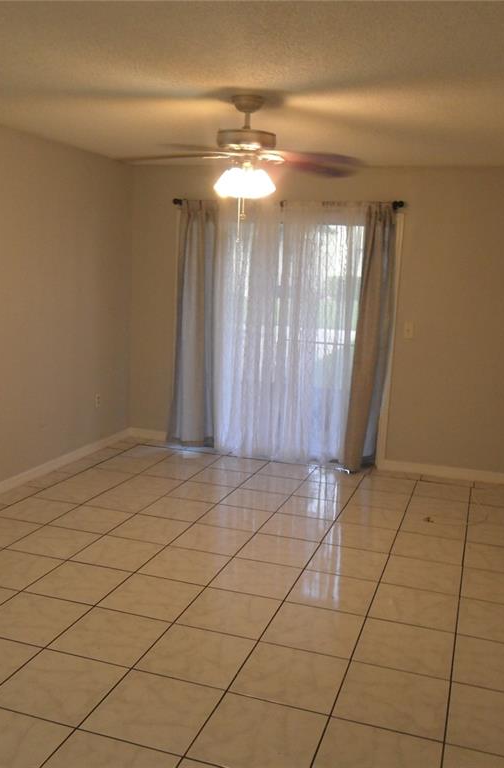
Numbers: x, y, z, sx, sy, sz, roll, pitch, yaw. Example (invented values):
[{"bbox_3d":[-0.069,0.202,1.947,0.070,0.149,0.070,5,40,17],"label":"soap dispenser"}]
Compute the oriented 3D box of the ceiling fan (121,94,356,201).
[{"bbox_3d":[-0.027,-1.176,3.543,1.220,0.470,1.220,6,10,18],"label":"ceiling fan"}]

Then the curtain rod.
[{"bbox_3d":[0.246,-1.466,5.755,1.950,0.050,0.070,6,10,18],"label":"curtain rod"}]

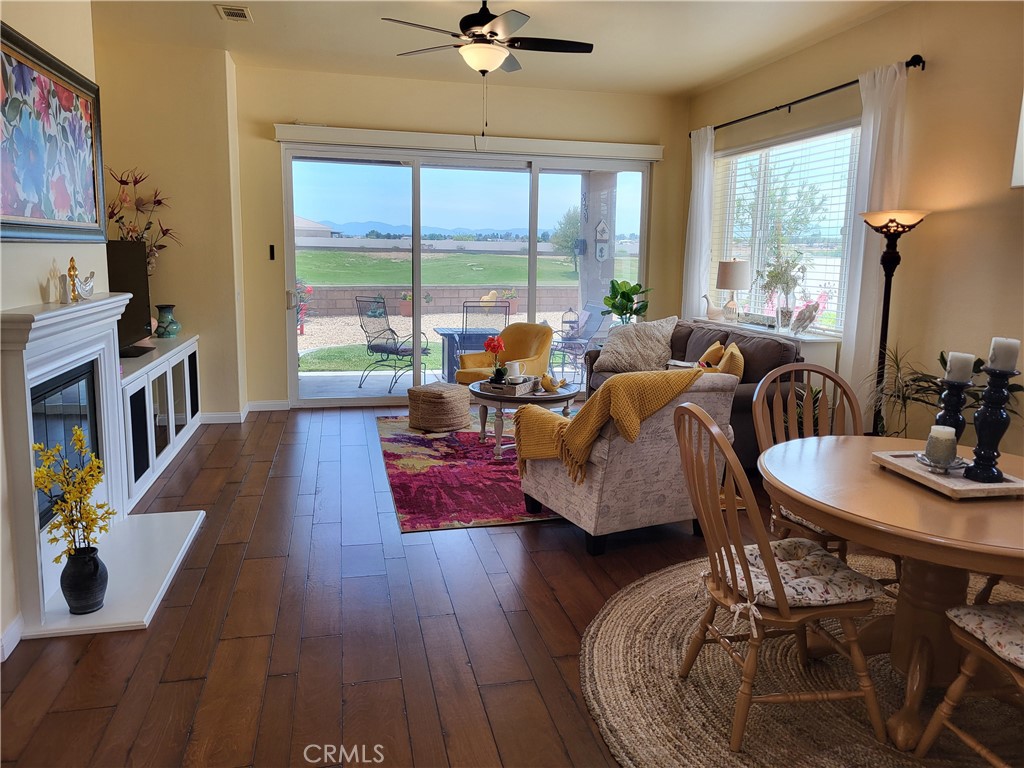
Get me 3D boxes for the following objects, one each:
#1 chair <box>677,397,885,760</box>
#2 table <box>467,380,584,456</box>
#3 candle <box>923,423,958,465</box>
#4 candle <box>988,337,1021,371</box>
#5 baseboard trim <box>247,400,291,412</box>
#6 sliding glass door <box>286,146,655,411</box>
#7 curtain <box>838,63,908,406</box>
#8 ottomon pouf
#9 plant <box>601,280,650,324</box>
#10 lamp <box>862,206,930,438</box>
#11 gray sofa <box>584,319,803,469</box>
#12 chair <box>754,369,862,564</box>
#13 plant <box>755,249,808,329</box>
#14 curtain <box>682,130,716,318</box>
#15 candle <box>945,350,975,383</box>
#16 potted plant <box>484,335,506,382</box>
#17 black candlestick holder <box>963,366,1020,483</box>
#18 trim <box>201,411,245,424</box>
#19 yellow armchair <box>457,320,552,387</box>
[{"bbox_3d":[0.832,0.564,2.458,0.640,1.020,0.480,0,10,-10],"label":"chair"},{"bbox_3d":[0.076,0.268,5.881,0.848,0.460,0.848,-1,10,-13],"label":"table"},{"bbox_3d":[1.405,0.203,2.524,0.105,0.122,0.105,-1,10,-13],"label":"candle"},{"bbox_3d":[1.638,-0.088,2.560,0.080,0.108,0.080,-1,10,-12],"label":"candle"},{"bbox_3d":[-2.257,0.202,7.166,0.370,0.095,0.016,-1,10,-12],"label":"baseboard trim"},{"bbox_3d":[-0.363,-0.970,7.404,3.485,2.404,0.121,-1,10,-13],"label":"sliding glass door"},{"bbox_3d":[2.267,-0.614,4.889,0.100,2.660,0.490,-1,10,-12],"label":"curtain"},{"bbox_3d":[-0.627,0.198,6.572,0.444,0.343,0.444,7,11,31],"label":"ottomon pouf"},{"bbox_3d":[1.048,-0.651,7.100,0.460,0.600,0.440,-1,10,-12],"label":"plant"},{"bbox_3d":[2.153,-0.098,4.468,0.404,1.762,0.404,-1,10,-13],"label":"lamp"},{"bbox_3d":[1.278,0.053,5.998,0.960,0.909,2.020,-1,10,-13],"label":"gray sofa"},{"bbox_3d":[1.303,0.473,3.053,0.480,1.020,0.630,-2,10,-17],"label":"chair"},{"bbox_3d":[1.987,-0.687,5.682,0.364,0.626,0.384,-1,10,-13],"label":"plant"},{"bbox_3d":[1.737,-1.034,7.264,0.100,2.660,0.480,-1,10,-12],"label":"curtain"},{"bbox_3d":[1.605,-0.063,2.755,0.080,0.100,0.080,-1,10,-12],"label":"candle"},{"bbox_3d":[-0.121,-0.198,5.883,0.170,0.380,0.160,-1,10,-12],"label":"potted plant"},{"bbox_3d":[1.624,0.140,2.602,0.128,0.358,0.128,-1,10,-12],"label":"black candlestick holder"},{"bbox_3d":[-2.479,0.298,6.579,0.345,0.095,0.016,-1,10,-12],"label":"trim"},{"bbox_3d":[-0.077,-0.106,6.995,0.690,0.855,0.710,9,13,40],"label":"yellow armchair"}]

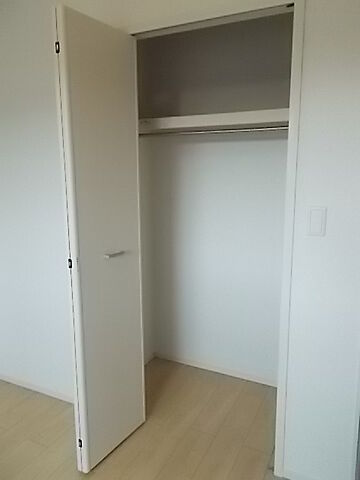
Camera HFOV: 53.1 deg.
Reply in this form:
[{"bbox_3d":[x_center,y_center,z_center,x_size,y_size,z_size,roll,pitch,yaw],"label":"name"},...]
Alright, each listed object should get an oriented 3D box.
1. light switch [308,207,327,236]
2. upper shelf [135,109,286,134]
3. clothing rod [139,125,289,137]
[{"bbox_3d":[0.552,-0.072,1.457,0.073,0.120,0.011,4,10,24],"label":"light switch"},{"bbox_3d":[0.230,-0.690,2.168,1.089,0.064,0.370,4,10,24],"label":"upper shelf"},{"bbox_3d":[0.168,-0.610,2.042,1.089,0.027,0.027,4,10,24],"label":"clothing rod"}]

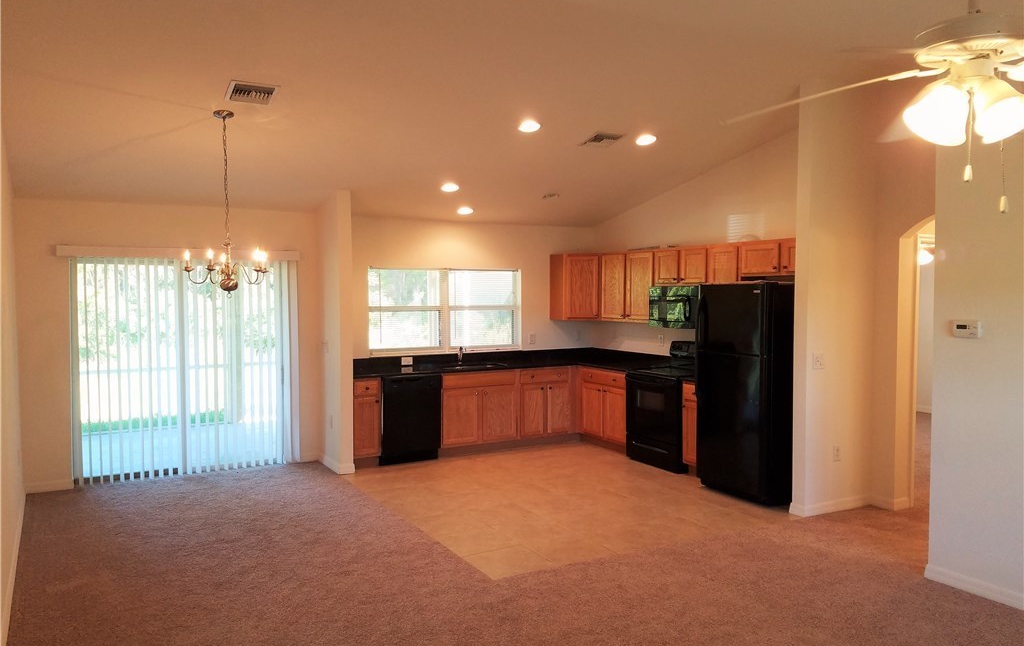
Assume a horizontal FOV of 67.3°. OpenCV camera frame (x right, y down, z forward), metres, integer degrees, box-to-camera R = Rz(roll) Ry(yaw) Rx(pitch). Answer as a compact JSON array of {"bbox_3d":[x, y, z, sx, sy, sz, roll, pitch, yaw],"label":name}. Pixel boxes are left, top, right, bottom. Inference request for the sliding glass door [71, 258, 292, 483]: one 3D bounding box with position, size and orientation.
[{"bbox_3d":[-2.929,0.399,7.020,1.880,1.960,0.085,-2,3,-31],"label":"sliding glass door"}]

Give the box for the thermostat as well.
[{"bbox_3d":[2.581,0.037,4.358,0.030,0.097,0.142,-2,3,-31],"label":"thermostat"}]

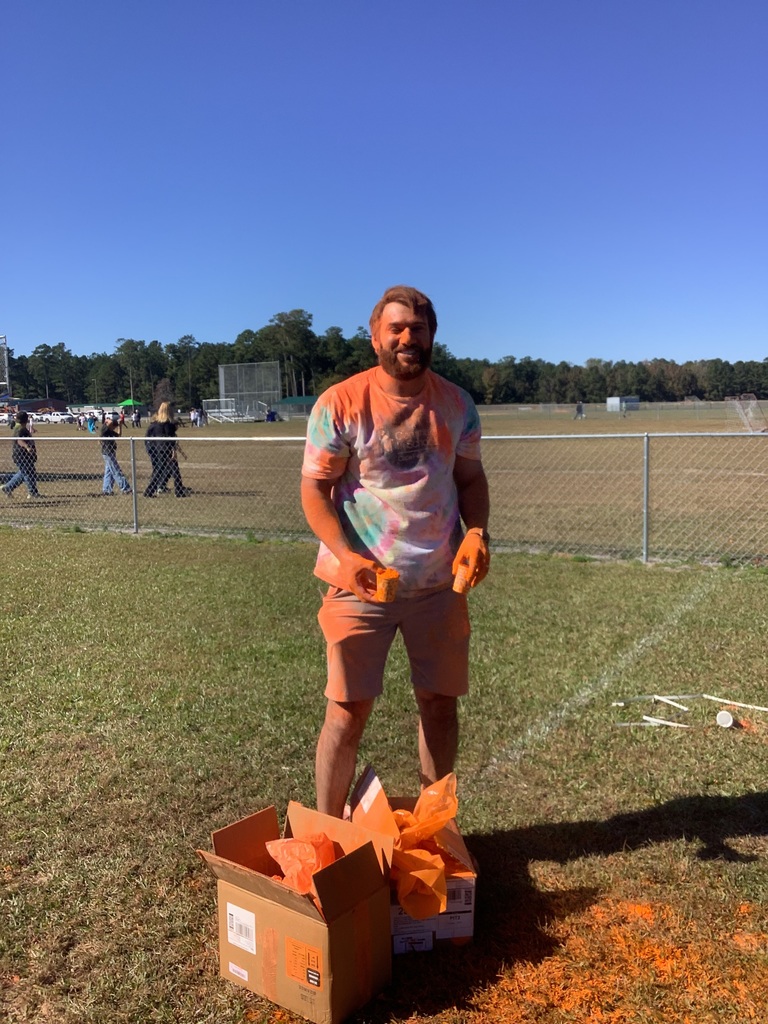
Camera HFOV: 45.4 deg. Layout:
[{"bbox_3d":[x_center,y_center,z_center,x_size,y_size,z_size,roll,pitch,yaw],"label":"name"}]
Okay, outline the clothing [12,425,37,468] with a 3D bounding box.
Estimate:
[{"bbox_3d":[-6.625,-1.207,16.900,0.420,0.800,0.460,-2,6,-6],"label":"clothing"}]

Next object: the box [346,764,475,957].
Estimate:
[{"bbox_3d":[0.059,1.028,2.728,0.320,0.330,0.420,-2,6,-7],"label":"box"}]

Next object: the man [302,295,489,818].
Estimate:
[{"bbox_3d":[0.041,0.228,3.000,0.610,1.860,0.450,-2,6,-7],"label":"man"}]

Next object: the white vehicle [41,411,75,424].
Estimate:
[{"bbox_3d":[-51.984,-14.934,146.000,5.700,1.930,2.000,2,7,28],"label":"white vehicle"}]

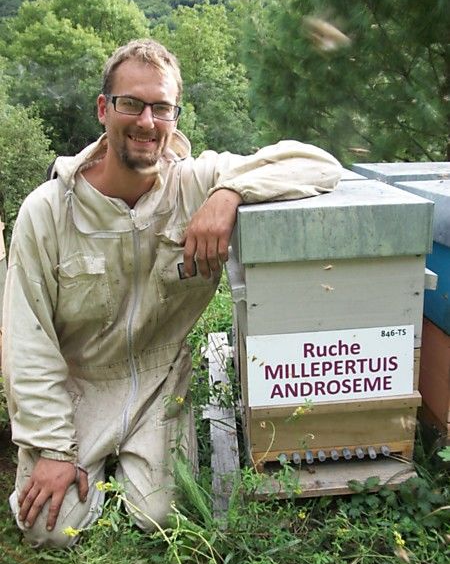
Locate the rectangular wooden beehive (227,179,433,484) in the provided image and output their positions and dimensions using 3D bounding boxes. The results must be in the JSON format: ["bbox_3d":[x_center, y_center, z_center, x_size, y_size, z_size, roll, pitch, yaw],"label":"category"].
[{"bbox_3d":[0.226,0.096,1.317,0.395,0.600,0.420,-3,17,0],"label":"rectangular wooden beehive"}]

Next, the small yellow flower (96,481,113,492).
[{"bbox_3d":[-0.224,0.380,1.030,0.028,0.021,0.025,-3,17,0],"label":"small yellow flower"}]

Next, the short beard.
[{"bbox_3d":[-0.163,-0.233,1.055,0.085,0.055,0.050,4,18,-22],"label":"short beard"}]

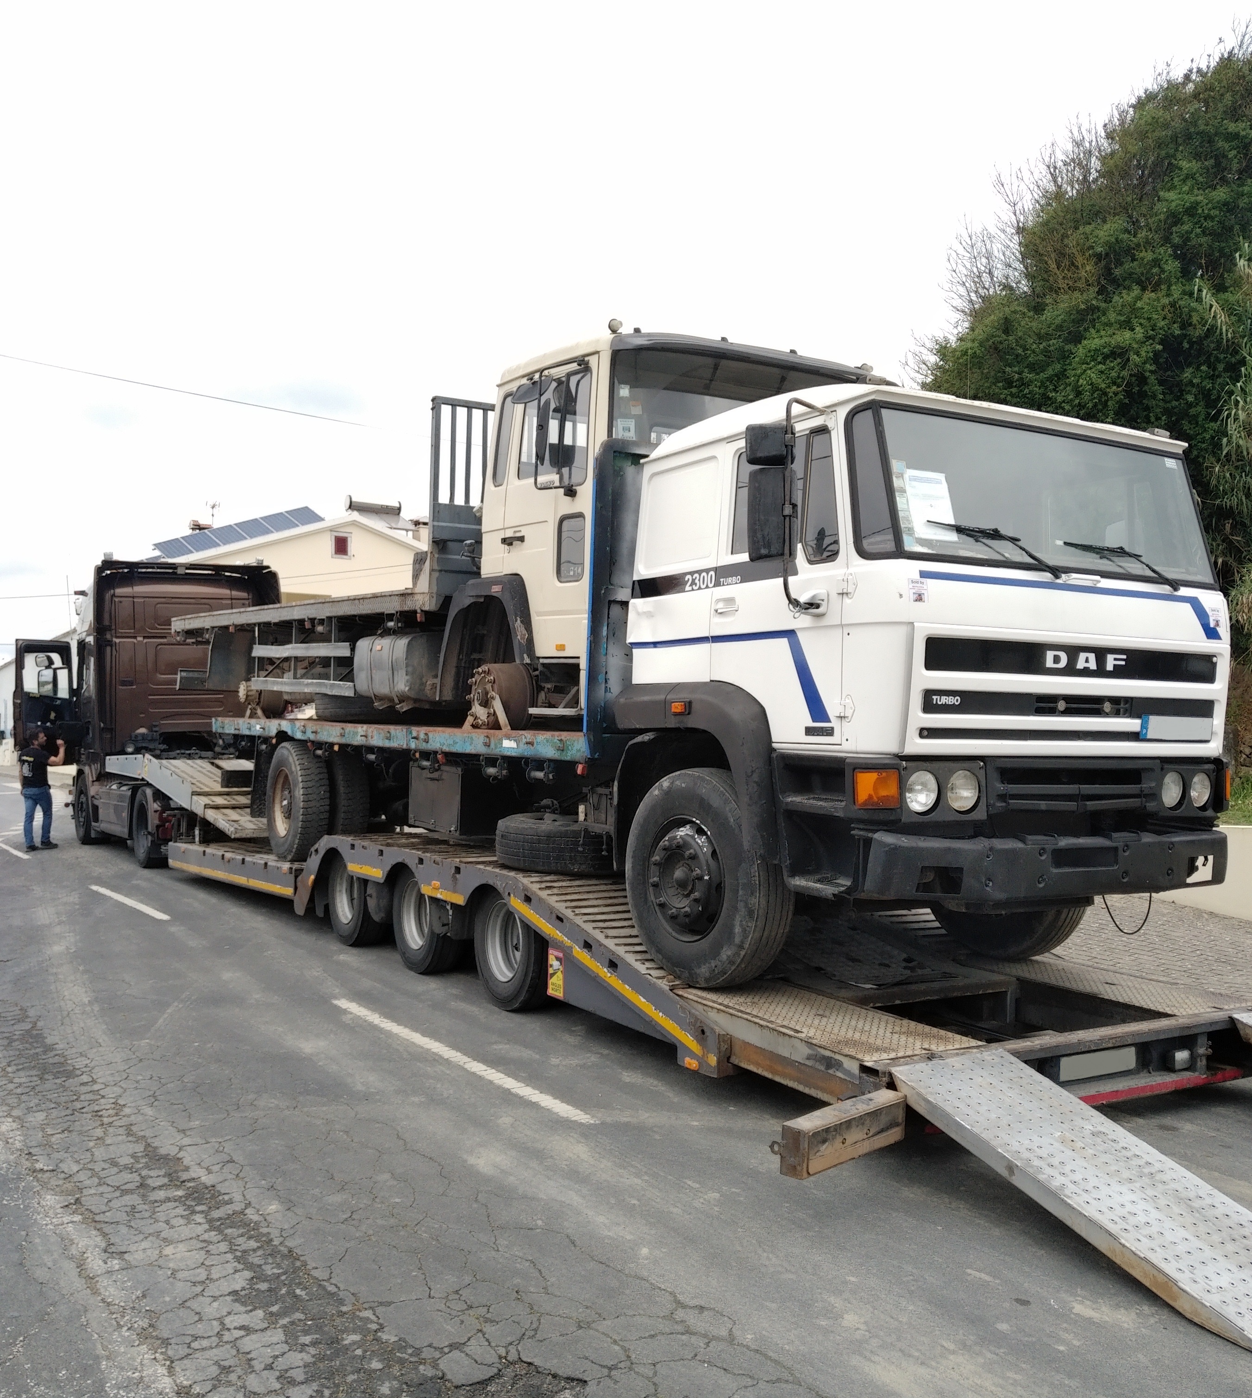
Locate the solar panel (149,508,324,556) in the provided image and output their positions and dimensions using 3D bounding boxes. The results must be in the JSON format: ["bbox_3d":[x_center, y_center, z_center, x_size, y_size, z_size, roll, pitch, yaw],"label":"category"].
[{"bbox_3d":[-14.200,-6.170,48.100,6.050,0.100,1.650,-20,34,-30],"label":"solar panel"}]

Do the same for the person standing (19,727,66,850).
[{"bbox_3d":[-8.321,1.277,18.600,0.520,1.730,0.500,-1,-2,33],"label":"person standing"}]

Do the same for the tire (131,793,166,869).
[{"bbox_3d":[-6.170,1.670,16.800,0.310,0.990,0.990,1,-2,-30],"label":"tire"}]

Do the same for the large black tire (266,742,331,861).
[{"bbox_3d":[-2.930,0.910,11.620,0.290,1.040,1.040,1,-2,-31],"label":"large black tire"}]

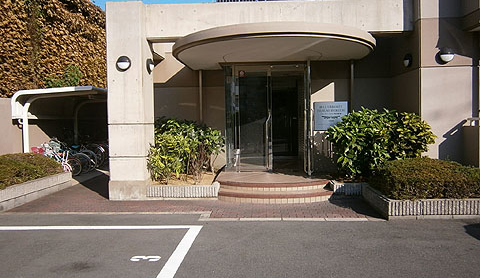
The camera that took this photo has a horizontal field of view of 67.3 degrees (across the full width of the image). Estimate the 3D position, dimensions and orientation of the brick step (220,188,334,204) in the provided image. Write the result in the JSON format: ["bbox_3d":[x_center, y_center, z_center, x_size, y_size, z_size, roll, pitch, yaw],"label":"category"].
[{"bbox_3d":[0.687,1.009,6.415,2.130,0.150,0.680,0,2,3],"label":"brick step"}]

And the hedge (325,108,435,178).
[{"bbox_3d":[2.322,0.140,6.171,1.580,1.320,1.150,0,2,3],"label":"hedge"}]

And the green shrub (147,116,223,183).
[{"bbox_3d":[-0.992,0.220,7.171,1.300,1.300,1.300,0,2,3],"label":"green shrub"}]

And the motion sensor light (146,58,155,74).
[{"bbox_3d":[-1.651,-1.339,6.686,0.120,0.250,0.240,0,2,3],"label":"motion sensor light"}]

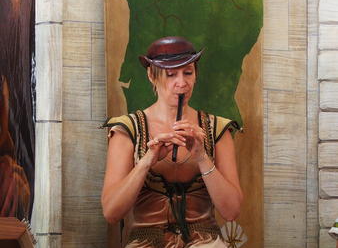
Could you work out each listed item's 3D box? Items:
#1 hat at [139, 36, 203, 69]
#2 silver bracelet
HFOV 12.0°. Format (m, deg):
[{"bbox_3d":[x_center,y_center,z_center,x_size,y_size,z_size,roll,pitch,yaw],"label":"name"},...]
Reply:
[{"bbox_3d":[0.011,-0.251,5.500,0.230,0.110,0.265,-10,12,-14],"label":"hat"},{"bbox_3d":[0.131,0.153,5.300,0.058,0.008,0.055,-34,21,1],"label":"silver bracelet"}]

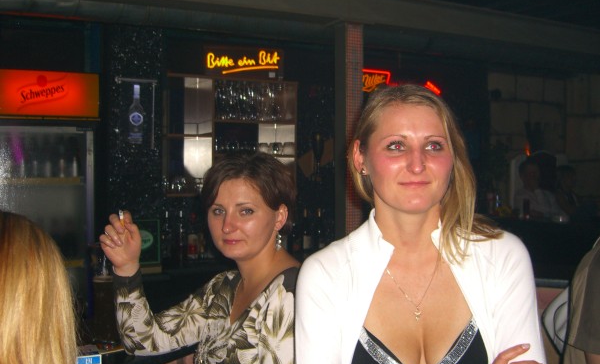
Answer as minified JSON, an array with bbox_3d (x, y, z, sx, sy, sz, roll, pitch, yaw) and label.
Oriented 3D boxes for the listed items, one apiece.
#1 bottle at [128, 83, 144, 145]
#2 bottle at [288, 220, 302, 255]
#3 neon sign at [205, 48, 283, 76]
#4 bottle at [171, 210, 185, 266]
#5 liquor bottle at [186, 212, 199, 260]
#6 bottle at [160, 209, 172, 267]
[{"bbox_3d":[-0.938,-0.386,3.780,0.082,0.342,0.080,0,0,-22],"label":"bottle"},{"bbox_3d":[-0.028,0.347,4.080,0.078,0.240,0.078,0,0,-22],"label":"bottle"},{"bbox_3d":[-0.353,-0.752,4.120,0.500,0.170,0.050,0,0,-22],"label":"neon sign"},{"bbox_3d":[-0.707,0.323,3.800,0.076,0.310,0.076,0,0,-22],"label":"bottle"},{"bbox_3d":[-0.640,0.320,3.920,0.071,0.278,0.071,0,0,-22],"label":"liquor bottle"},{"bbox_3d":[-0.770,0.323,3.800,0.074,0.310,0.074,0,0,-22],"label":"bottle"}]

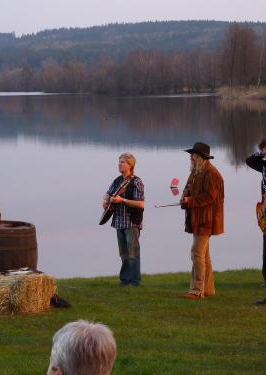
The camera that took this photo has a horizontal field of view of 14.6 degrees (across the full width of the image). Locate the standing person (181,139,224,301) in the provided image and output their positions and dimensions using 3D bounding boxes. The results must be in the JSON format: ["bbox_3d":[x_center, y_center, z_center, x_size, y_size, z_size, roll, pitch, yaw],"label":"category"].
[{"bbox_3d":[0.835,0.405,12.400,0.520,1.870,0.560,-1,6,-9],"label":"standing person"}]

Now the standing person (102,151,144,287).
[{"bbox_3d":[-0.100,0.430,13.850,0.420,1.780,0.540,-4,7,-38],"label":"standing person"}]

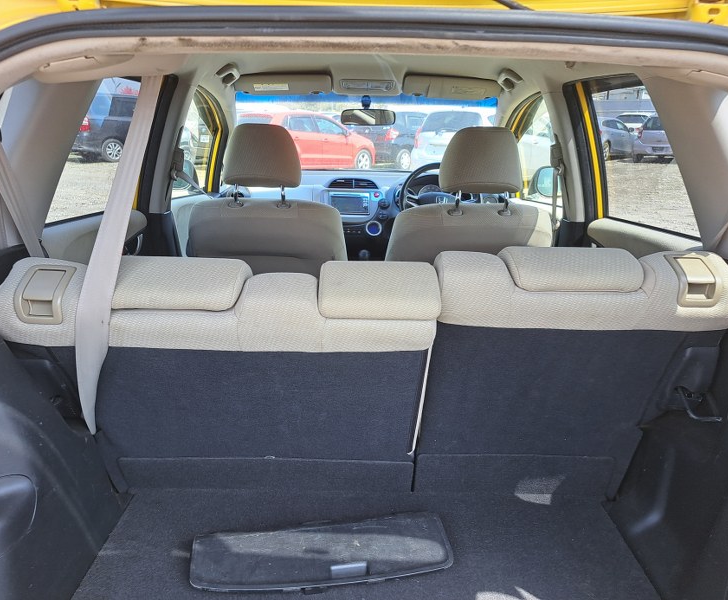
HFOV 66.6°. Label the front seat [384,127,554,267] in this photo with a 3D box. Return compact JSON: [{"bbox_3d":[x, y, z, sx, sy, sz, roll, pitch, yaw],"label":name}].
[{"bbox_3d":[0.375,-0.197,2.252,0.520,0.980,0.780,0,18,0],"label":"front seat"}]

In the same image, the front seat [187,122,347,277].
[{"bbox_3d":[-0.338,-0.222,2.296,0.520,0.980,0.780,0,18,0],"label":"front seat"}]

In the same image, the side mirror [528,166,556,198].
[{"bbox_3d":[0.880,-0.568,2.656,0.210,0.150,0.120,3,18,8],"label":"side mirror"}]

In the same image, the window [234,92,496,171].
[{"bbox_3d":[0.010,-0.778,2.797,1.270,0.090,0.920,0,-13,0],"label":"window"}]

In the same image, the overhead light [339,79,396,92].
[{"bbox_3d":[0.015,-0.873,2.260,0.225,0.030,0.070,0,-24,0],"label":"overhead light"}]

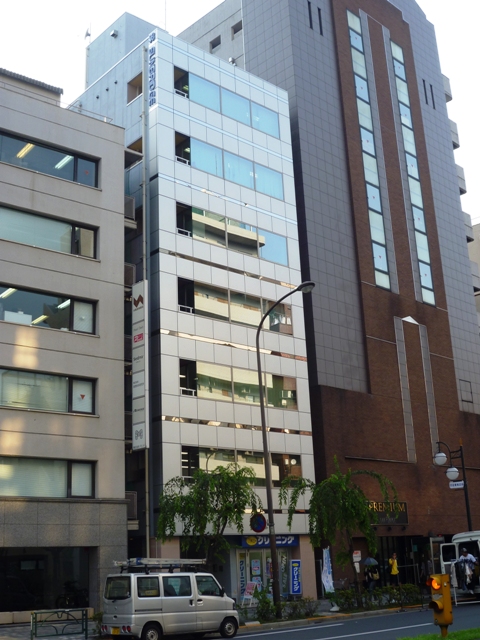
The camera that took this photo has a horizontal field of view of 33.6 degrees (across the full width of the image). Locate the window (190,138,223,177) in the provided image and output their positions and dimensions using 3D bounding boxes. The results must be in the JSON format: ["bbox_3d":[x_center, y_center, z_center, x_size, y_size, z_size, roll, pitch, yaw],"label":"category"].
[{"bbox_3d":[-1.536,-7.574,37.301,1.938,1.598,0.100,13,-23,-40],"label":"window"}]

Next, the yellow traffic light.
[{"bbox_3d":[4.092,5.877,16.393,0.410,1.260,0.280,12,-22,-39],"label":"yellow traffic light"}]

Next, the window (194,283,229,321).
[{"bbox_3d":[-1.226,-0.752,35.119,1.938,1.598,0.100,13,-23,-40],"label":"window"}]

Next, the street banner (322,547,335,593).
[{"bbox_3d":[3.340,9.426,30.000,0.500,1.620,0.120,13,-23,-40],"label":"street banner"}]

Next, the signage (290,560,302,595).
[{"bbox_3d":[2.382,10.946,33.806,0.486,1.371,0.200,12,-22,-39],"label":"signage"}]

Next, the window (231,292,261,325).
[{"bbox_3d":[0.289,-0.439,36.197,1.834,1.511,0.100,12,-22,-39],"label":"window"}]

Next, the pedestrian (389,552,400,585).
[{"bbox_3d":[6.275,10.437,32.500,0.500,1.680,0.330,0,-18,-9],"label":"pedestrian"}]

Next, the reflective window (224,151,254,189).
[{"bbox_3d":[-0.033,-7.234,38.580,1.949,1.598,0.100,13,-23,-40],"label":"reflective window"}]

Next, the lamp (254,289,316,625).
[{"bbox_3d":[1.674,4.006,25.209,0.500,10.319,2.792,12,-22,-39],"label":"lamp"}]

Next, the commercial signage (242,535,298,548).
[{"bbox_3d":[1.343,9.476,34.052,3.300,0.580,0.120,13,-23,-40],"label":"commercial signage"}]

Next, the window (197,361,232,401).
[{"bbox_3d":[-1.061,2.646,33.887,1.904,1.515,0.100,12,-22,-39],"label":"window"}]

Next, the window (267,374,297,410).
[{"bbox_3d":[1.934,3.341,36.585,1.933,1.598,0.100,13,-23,-40],"label":"window"}]

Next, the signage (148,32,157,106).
[{"bbox_3d":[-4.049,-11.676,36.880,0.080,3.850,0.560,13,-23,-40],"label":"signage"}]

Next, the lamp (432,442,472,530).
[{"bbox_3d":[8.997,8.156,32.940,0.500,6.326,1.452,12,-22,-39],"label":"lamp"}]

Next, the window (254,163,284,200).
[{"bbox_3d":[1.469,-6.893,39.858,1.933,1.598,0.100,13,-23,-40],"label":"window"}]

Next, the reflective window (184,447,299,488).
[{"bbox_3d":[0.240,6.314,33.775,6.697,1.496,0.100,12,-22,-39],"label":"reflective window"}]

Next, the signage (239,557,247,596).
[{"bbox_3d":[0.141,10.620,32.935,0.395,1.597,0.050,12,-22,-39],"label":"signage"}]

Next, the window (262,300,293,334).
[{"bbox_3d":[1.788,-0.106,37.440,1.870,1.440,0.100,12,-22,-39],"label":"window"}]

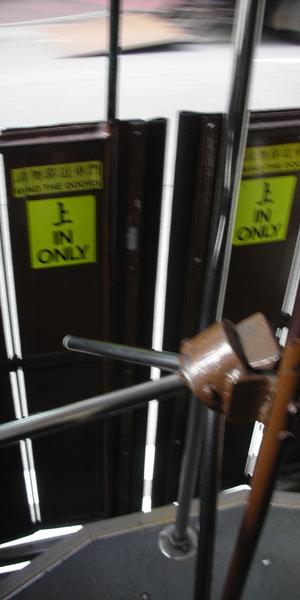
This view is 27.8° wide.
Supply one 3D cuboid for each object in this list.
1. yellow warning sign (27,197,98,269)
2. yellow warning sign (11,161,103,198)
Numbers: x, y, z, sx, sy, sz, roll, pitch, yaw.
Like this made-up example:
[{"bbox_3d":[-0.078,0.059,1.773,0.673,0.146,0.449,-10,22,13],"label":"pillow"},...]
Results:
[{"bbox_3d":[-0.173,-0.134,1.217,0.133,0.154,0.006,-8,37,-15],"label":"yellow warning sign"},{"bbox_3d":[-0.172,-0.228,1.147,0.171,0.058,0.006,-8,37,-15],"label":"yellow warning sign"}]

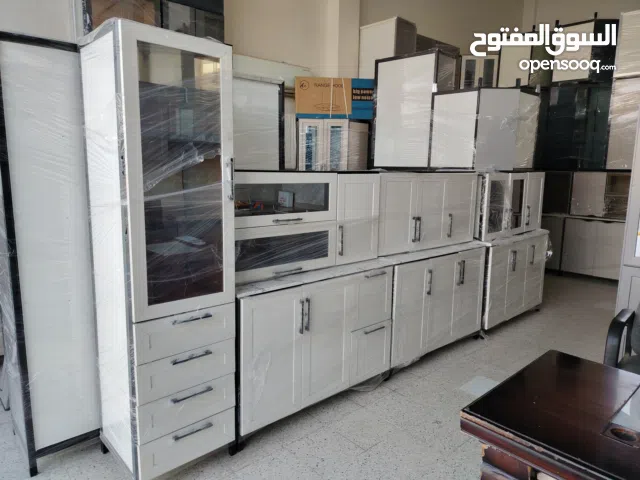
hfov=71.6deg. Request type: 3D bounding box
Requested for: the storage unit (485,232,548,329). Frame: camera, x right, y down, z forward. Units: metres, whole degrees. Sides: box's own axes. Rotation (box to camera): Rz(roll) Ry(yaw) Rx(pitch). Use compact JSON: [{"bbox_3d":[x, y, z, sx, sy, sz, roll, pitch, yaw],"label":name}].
[{"bbox_3d":[1.850,0.381,4.690,1.345,0.867,0.545,-6,10,-43],"label":"storage unit"}]

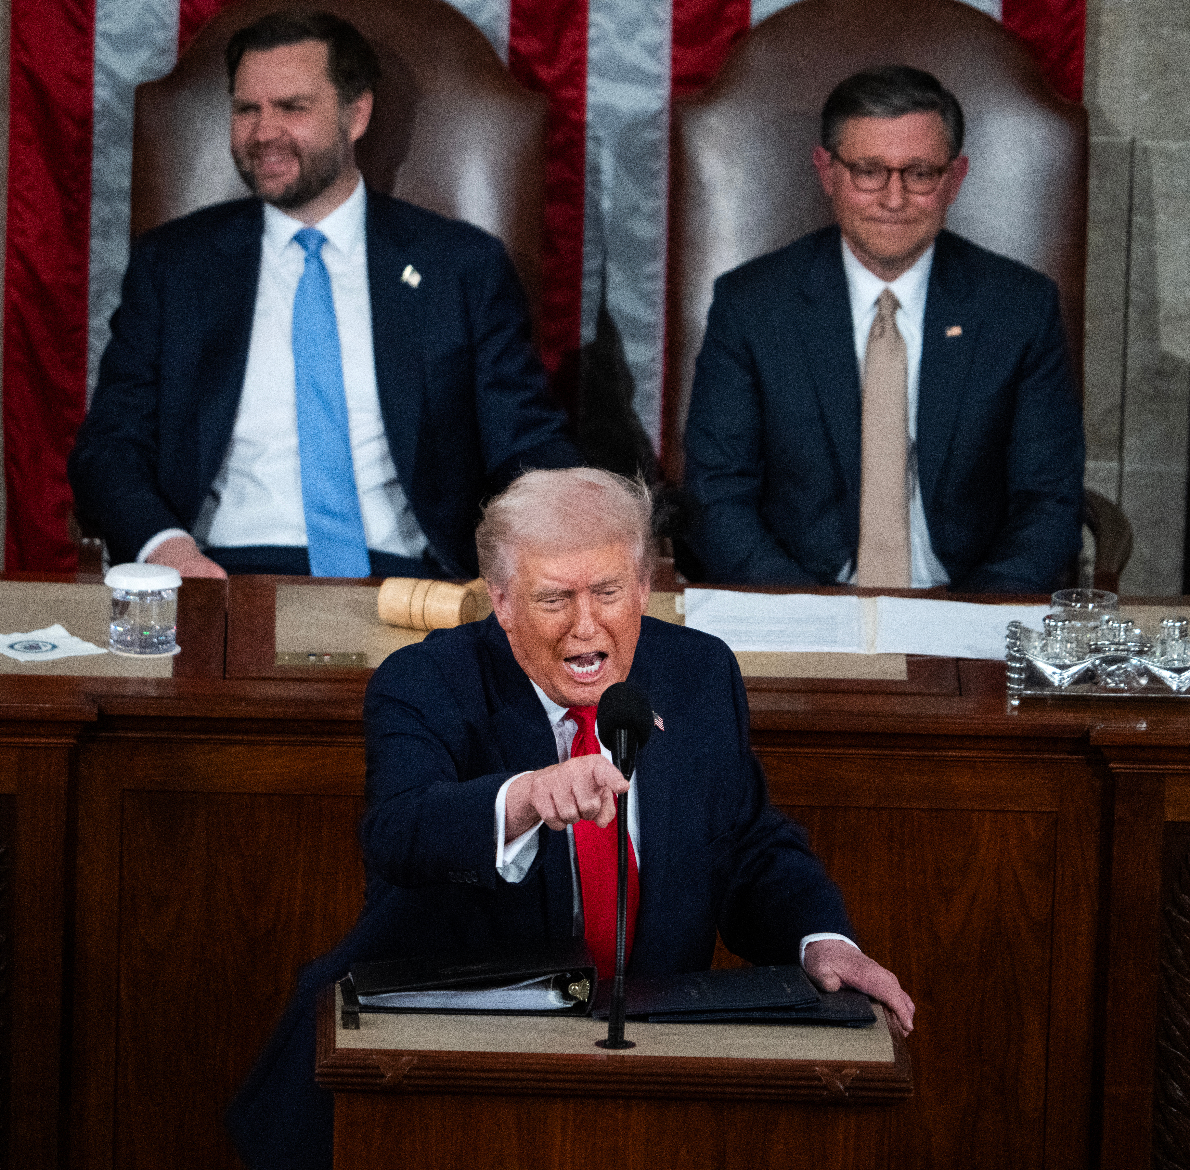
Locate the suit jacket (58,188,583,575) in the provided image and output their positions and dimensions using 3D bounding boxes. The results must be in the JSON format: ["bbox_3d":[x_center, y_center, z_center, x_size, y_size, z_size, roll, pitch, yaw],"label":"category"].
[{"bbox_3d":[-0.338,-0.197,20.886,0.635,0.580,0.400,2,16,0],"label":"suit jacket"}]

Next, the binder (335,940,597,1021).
[{"bbox_3d":[-0.143,0.441,19.160,0.277,0.058,0.290,1,8,-2],"label":"binder"}]

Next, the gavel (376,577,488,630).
[{"bbox_3d":[-0.164,-0.003,20.560,0.120,0.060,0.260,9,17,24],"label":"gavel"}]

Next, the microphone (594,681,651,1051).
[{"bbox_3d":[0.032,0.313,18.792,0.062,0.427,0.068,2,16,0],"label":"microphone"}]

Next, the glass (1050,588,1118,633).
[{"bbox_3d":[0.593,0.056,20.378,0.085,0.086,0.085,2,16,0],"label":"glass"}]

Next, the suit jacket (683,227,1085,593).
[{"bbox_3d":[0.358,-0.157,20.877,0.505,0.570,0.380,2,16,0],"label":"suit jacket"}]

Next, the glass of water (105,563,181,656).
[{"bbox_3d":[-0.546,0.029,20.347,0.094,0.093,0.094,2,16,0],"label":"glass of water"}]

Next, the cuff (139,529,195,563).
[{"bbox_3d":[-0.529,-0.046,20.774,0.070,0.060,0.060,-9,19,-33],"label":"cuff"}]

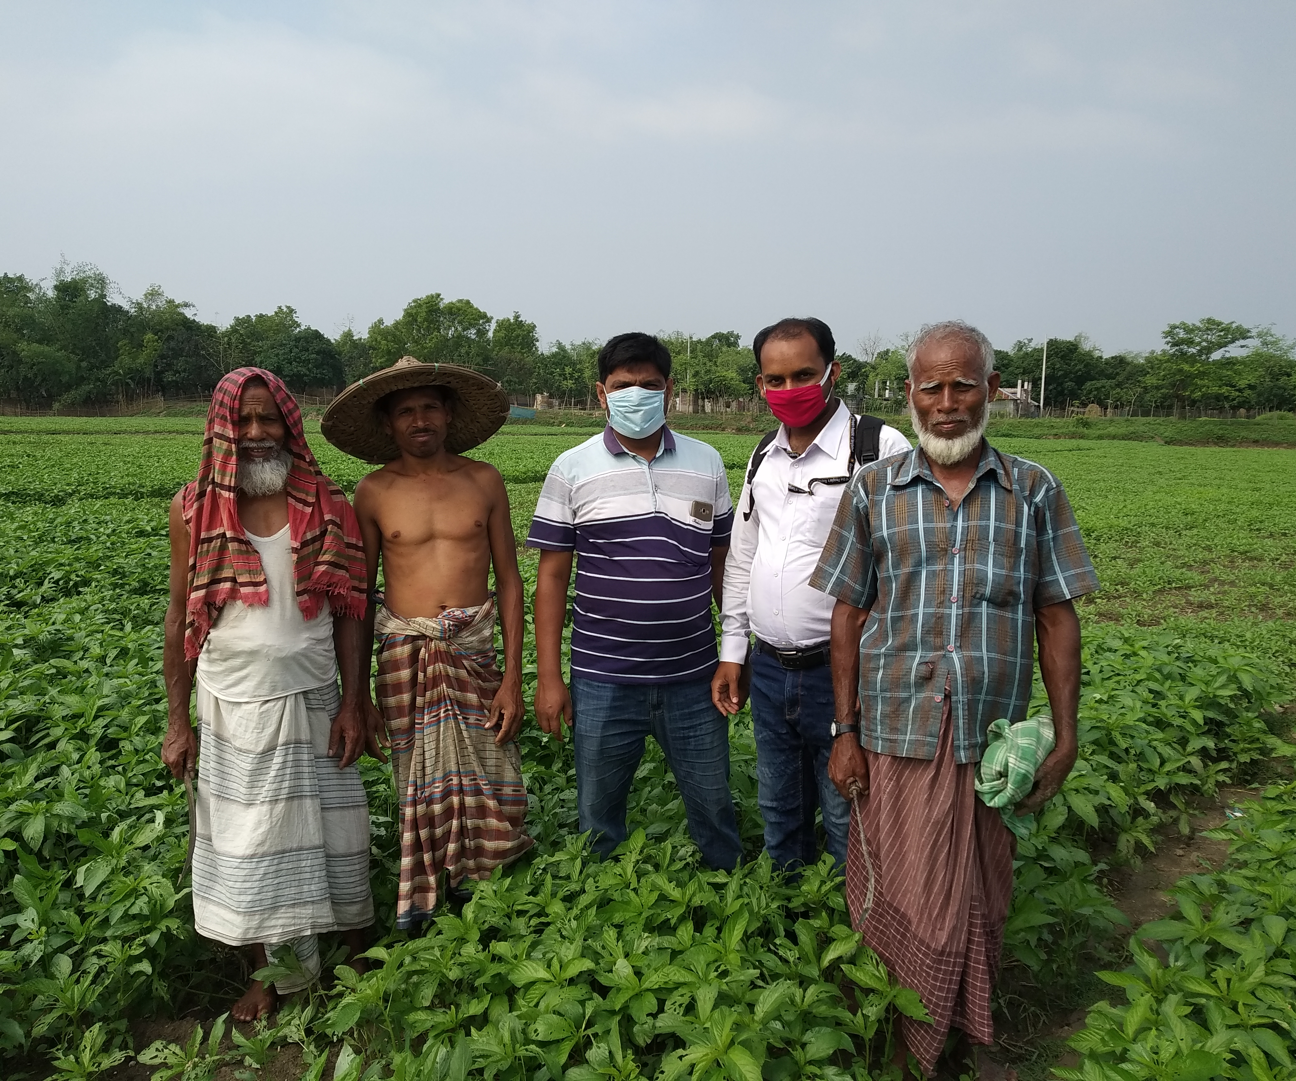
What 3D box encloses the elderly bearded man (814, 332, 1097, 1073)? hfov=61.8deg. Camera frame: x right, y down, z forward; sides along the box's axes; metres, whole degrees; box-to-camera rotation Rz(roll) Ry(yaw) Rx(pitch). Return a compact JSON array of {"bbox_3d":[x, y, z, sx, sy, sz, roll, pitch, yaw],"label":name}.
[{"bbox_3d":[0.654,0.369,2.339,0.590,1.654,0.360,2,8,14],"label":"elderly bearded man"}]

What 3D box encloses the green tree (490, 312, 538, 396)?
[{"bbox_3d":[-10.017,-13.490,80.929,3.838,7.145,3.646,0,8,0],"label":"green tree"}]

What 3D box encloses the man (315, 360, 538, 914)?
[{"bbox_3d":[-0.573,0.338,2.819,0.520,1.590,0.420,-2,8,-14],"label":"man"}]

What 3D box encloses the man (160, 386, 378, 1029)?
[{"bbox_3d":[-0.918,0.373,2.632,0.500,1.568,0.360,-2,8,-17],"label":"man"}]

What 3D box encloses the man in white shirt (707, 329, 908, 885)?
[{"bbox_3d":[0.390,0.334,2.516,0.490,1.676,0.380,5,9,34],"label":"man in white shirt"}]

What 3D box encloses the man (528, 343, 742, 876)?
[{"bbox_3d":[-0.031,0.321,2.696,0.540,1.655,0.340,-1,8,-10],"label":"man"}]

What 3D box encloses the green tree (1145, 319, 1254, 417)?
[{"bbox_3d":[37.690,-11.733,74.101,7.567,6.853,7.189,0,8,0],"label":"green tree"}]

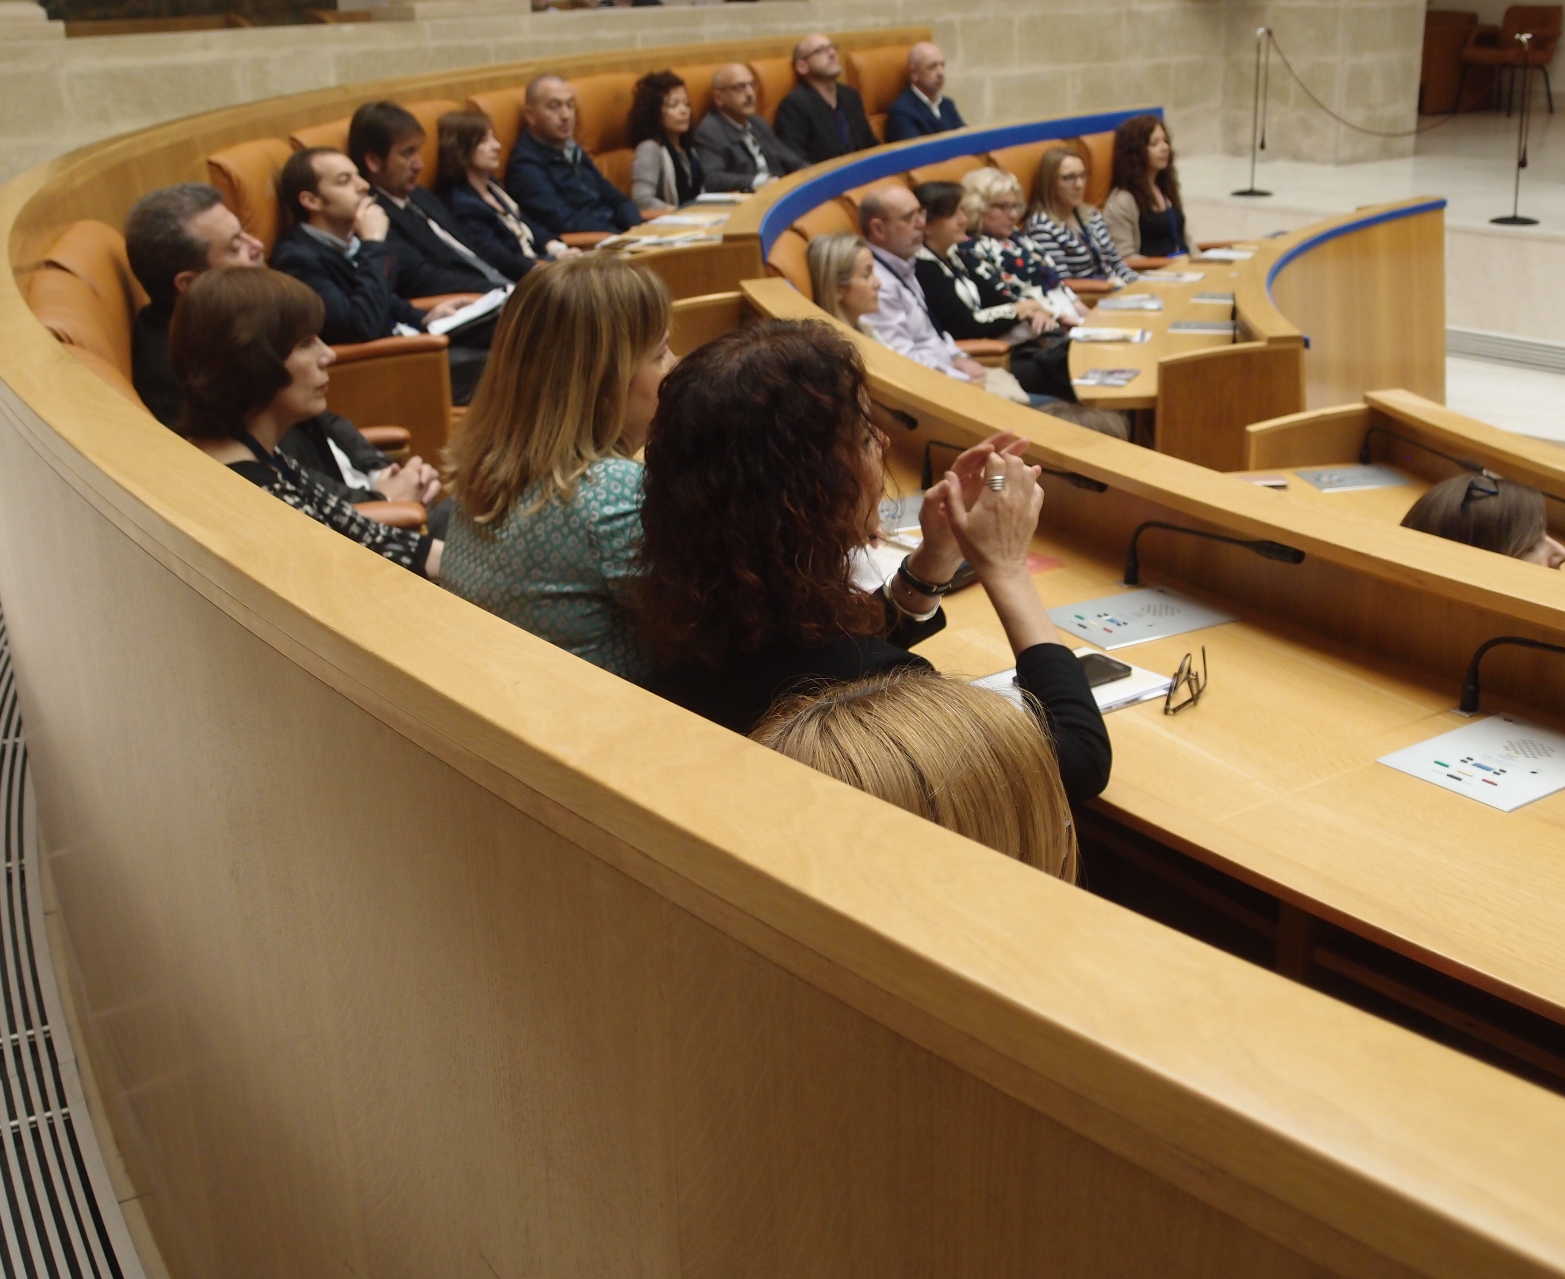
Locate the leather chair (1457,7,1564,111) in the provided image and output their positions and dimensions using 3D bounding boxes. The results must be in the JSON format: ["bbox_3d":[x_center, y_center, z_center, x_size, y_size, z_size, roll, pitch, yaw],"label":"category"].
[{"bbox_3d":[6.037,-4.803,15.502,0.600,0.860,0.620,-13,23,-27],"label":"leather chair"}]

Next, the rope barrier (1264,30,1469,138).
[{"bbox_3d":[3.339,-3.065,10.372,0.040,0.541,1.750,-17,25,-34],"label":"rope barrier"}]

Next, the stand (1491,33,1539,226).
[{"bbox_3d":[3.856,-2.656,9.727,0.275,0.943,0.275,5,21,20],"label":"stand"}]

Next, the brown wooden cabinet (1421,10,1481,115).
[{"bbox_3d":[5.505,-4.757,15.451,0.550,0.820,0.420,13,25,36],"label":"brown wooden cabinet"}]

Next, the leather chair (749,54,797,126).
[{"bbox_3d":[0.290,-2.286,9.380,0.740,1.200,0.680,14,25,36],"label":"leather chair"}]

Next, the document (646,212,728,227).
[{"bbox_3d":[-0.391,-1.719,7.672,0.297,0.020,0.210,0,21,5],"label":"document"}]

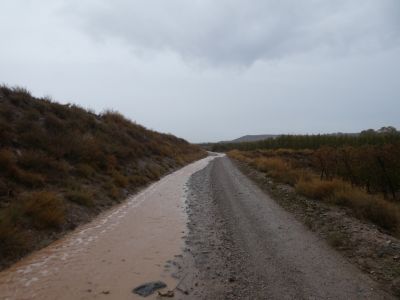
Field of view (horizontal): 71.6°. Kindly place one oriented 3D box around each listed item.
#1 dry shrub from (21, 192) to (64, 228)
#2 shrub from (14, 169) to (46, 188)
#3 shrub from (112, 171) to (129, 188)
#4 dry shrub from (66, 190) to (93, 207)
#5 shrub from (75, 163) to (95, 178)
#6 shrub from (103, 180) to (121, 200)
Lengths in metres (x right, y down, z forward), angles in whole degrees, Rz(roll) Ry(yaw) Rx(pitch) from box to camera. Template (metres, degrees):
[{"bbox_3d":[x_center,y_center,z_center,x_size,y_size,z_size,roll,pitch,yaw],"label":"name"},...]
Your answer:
[{"bbox_3d":[-2.783,1.058,4.931,0.747,0.662,0.710,0,1,0],"label":"dry shrub"},{"bbox_3d":[-3.512,0.590,5.745,0.663,0.406,0.630,0,1,0],"label":"shrub"},{"bbox_3d":[-2.535,0.941,8.843,0.510,0.563,0.485,0,1,0],"label":"shrub"},{"bbox_3d":[-2.736,1.101,6.297,0.590,0.356,0.561,0,1,0],"label":"dry shrub"},{"bbox_3d":[-3.255,0.578,7.815,0.564,0.442,0.535,0,1,0],"label":"shrub"},{"bbox_3d":[-2.429,1.112,7.612,0.494,0.538,0.469,0,1,0],"label":"shrub"}]

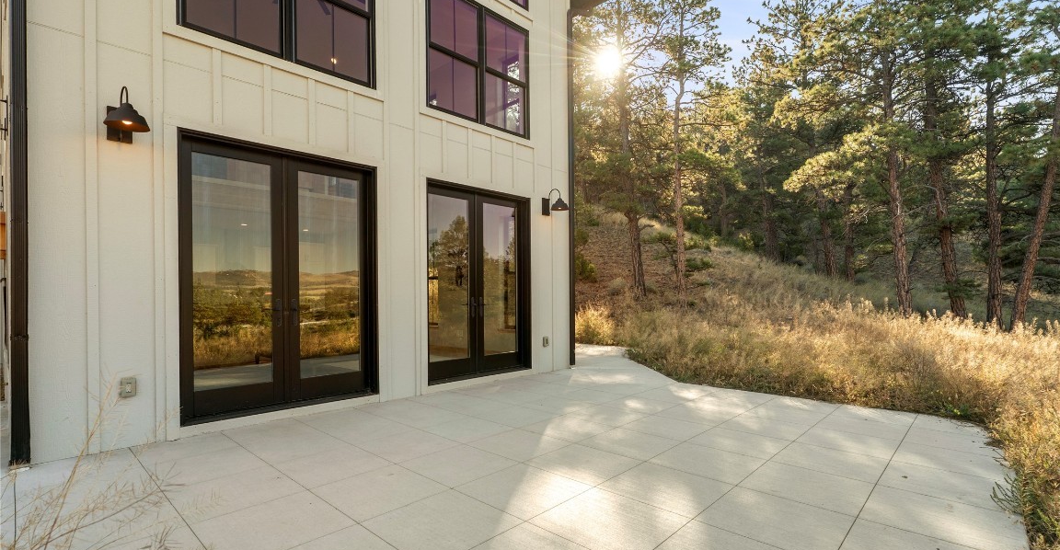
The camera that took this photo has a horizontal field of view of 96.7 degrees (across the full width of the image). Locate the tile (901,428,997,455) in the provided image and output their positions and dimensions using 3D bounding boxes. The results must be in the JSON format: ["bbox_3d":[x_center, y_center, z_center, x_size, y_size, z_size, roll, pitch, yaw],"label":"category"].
[{"bbox_3d":[3.368,1.337,3.750,0.590,0.050,0.599,-3,-4,44],"label":"tile"}]

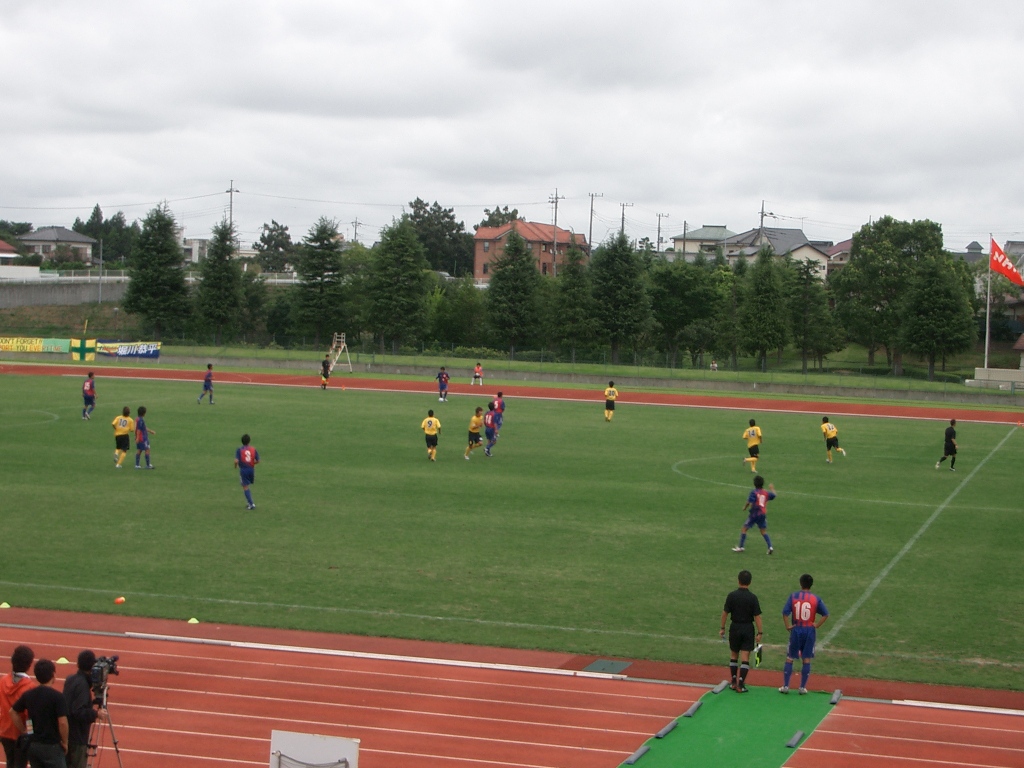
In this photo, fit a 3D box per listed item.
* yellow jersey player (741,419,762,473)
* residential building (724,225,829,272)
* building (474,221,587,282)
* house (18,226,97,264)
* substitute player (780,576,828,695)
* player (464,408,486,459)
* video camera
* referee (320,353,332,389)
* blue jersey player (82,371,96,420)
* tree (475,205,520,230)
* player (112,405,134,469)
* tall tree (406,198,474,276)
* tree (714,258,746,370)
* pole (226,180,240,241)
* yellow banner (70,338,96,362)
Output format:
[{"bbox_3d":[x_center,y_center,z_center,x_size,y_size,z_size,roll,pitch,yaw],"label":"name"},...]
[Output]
[{"bbox_3d":[7.570,1.960,69.044,0.600,1.690,0.620,3,3,13],"label":"yellow jersey player"},{"bbox_3d":[28.758,-12.884,238.000,10.500,8.300,8.500,1,3,-12],"label":"residential building"},{"bbox_3d":[2.605,-16.340,277.271,9.091,8.000,22.000,3,3,15],"label":"building"},{"bbox_3d":[-59.135,-17.902,285.000,6.600,5.100,8.900,4,3,36],"label":"house"},{"bbox_3d":[4.166,3.554,31.122,0.660,1.690,0.420,2,3,6],"label":"substitute player"},{"bbox_3d":[-1.184,1.540,69.142,0.550,1.663,0.500,4,3,38],"label":"player"},{"bbox_3d":[-4.151,2.954,22.300,0.210,0.350,0.540,2,3,5],"label":"video camera"},{"bbox_3d":[-9.399,-0.618,110.960,0.586,1.726,0.455,2,3,-6],"label":"referee"},{"bbox_3d":[-15.542,0.433,80.430,0.520,1.785,0.420,4,3,36],"label":"blue jersey player"},{"bbox_3d":[-1.888,-18.032,285.000,6.500,10.500,6.500,3,3,15],"label":"tree"},{"bbox_3d":[-11.048,1.518,62.130,0.580,1.730,0.520,3,3,22],"label":"player"},{"bbox_3d":[-9.179,-18.748,285.000,9.600,11.000,9.200,2,3,0],"label":"tall tree"},{"bbox_3d":[13.637,-4.318,136.000,2.300,6.989,2.300,2,3,6],"label":"tree"},{"bbox_3d":[-31.891,-17.025,247.725,1.600,11.979,0.500,3,3,15],"label":"pole"},{"bbox_3d":[-25.827,-2.038,132.000,1.680,1.370,0.060,3,3,15],"label":"yellow banner"}]

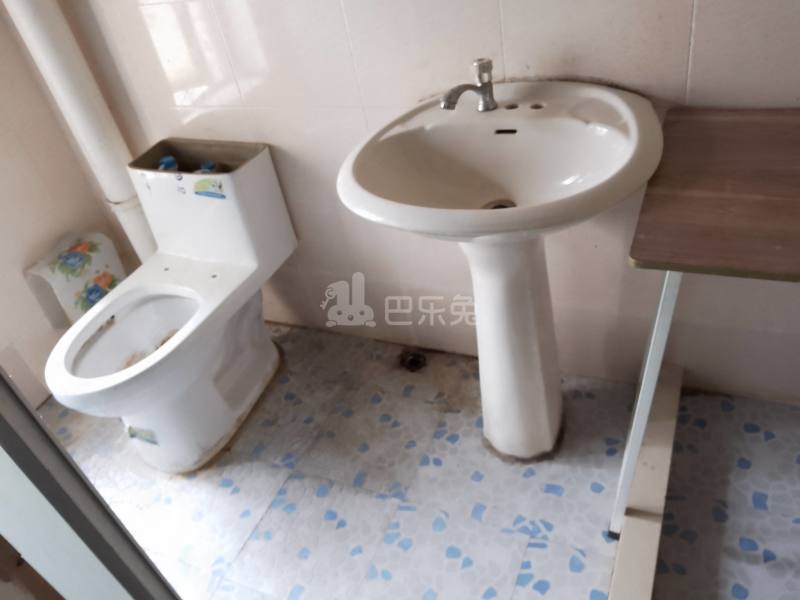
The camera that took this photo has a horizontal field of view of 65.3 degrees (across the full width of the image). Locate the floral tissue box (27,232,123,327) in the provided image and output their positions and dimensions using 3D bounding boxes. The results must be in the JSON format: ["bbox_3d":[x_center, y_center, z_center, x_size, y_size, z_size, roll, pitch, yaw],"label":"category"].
[{"bbox_3d":[-1.011,-0.063,1.968,0.085,0.221,0.231,8,42,25],"label":"floral tissue box"}]

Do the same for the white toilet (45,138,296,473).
[{"bbox_3d":[-0.577,0.045,1.623,0.366,0.648,0.708,8,42,25],"label":"white toilet"}]

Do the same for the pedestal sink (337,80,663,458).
[{"bbox_3d":[0.225,0.031,1.274,0.521,0.780,0.494,8,42,25],"label":"pedestal sink"}]

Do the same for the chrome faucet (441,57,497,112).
[{"bbox_3d":[0.127,-0.387,1.154,0.115,0.092,0.037,-28,40,-20],"label":"chrome faucet"}]

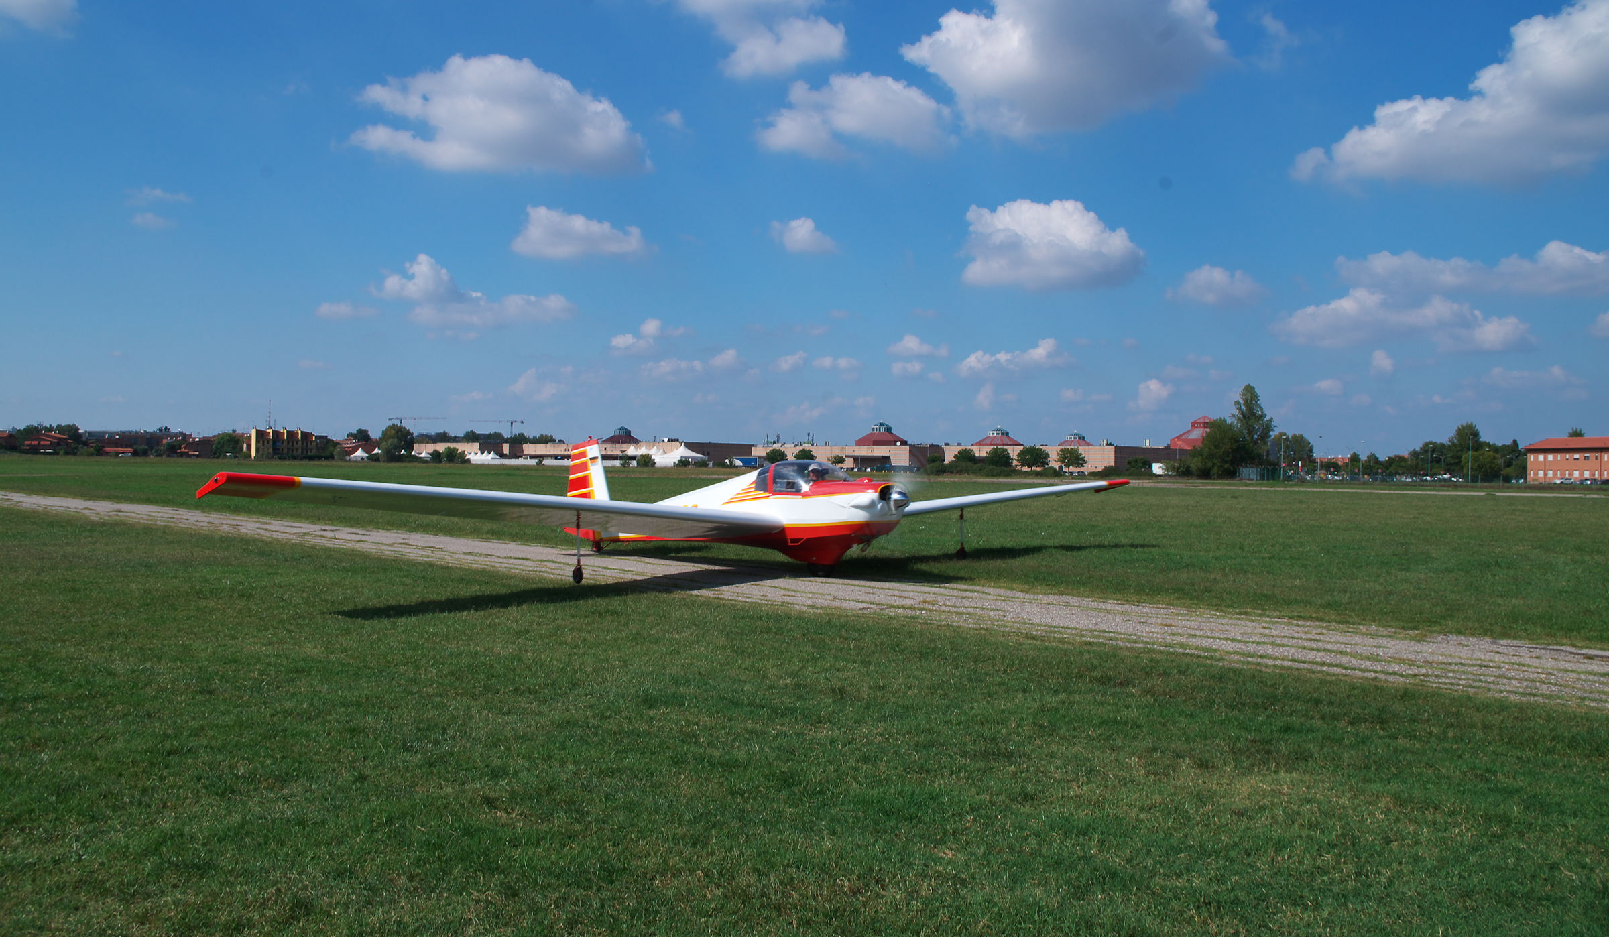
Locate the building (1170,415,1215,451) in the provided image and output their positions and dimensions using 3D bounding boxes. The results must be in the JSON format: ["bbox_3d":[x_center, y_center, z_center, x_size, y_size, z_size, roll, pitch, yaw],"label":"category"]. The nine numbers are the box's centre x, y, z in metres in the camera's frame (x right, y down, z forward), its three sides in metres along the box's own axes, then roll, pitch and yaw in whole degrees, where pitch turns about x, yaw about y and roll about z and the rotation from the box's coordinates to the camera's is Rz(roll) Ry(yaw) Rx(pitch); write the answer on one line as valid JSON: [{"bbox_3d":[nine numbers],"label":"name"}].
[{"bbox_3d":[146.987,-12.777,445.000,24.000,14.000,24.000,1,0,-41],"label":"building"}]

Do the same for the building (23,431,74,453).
[{"bbox_3d":[-298.672,-9.903,475.000,16.000,9.200,12.500,1,0,-18],"label":"building"}]

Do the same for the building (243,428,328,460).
[{"bbox_3d":[-170.458,-8.325,395.000,25.000,11.000,12.000,1,0,-30],"label":"building"}]

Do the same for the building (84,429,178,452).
[{"bbox_3d":[-301.785,-11.577,540.000,38.000,12.000,15.000,1,0,-14],"label":"building"}]

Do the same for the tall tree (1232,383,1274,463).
[{"bbox_3d":[86.316,-7.054,232.000,7.800,18.300,7.800,1,0,0],"label":"tall tree"}]

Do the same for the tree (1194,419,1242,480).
[{"bbox_3d":[76.108,-3.596,222.000,9.500,11.200,9.500,1,0,0],"label":"tree"}]

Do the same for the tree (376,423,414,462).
[{"bbox_3d":[-117.196,-7.139,345.000,10.400,10.800,10.400,1,0,0],"label":"tree"}]

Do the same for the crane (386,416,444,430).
[{"bbox_3d":[-273.664,-21.648,850.000,41.000,31.000,3.000,1,0,18],"label":"crane"}]

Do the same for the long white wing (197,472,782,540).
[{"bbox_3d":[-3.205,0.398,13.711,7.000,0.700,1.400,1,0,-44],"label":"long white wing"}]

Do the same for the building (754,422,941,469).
[{"bbox_3d":[20.461,-8.937,511.420,36.000,18.000,90.000,1,0,-41],"label":"building"}]

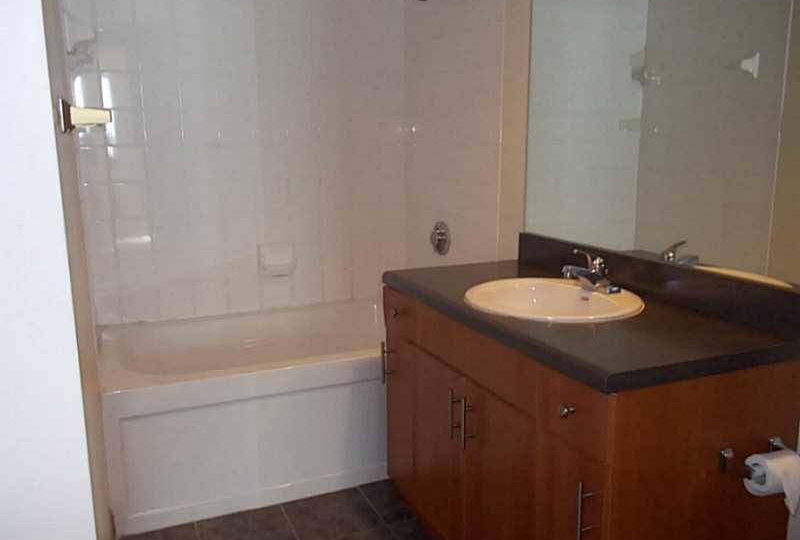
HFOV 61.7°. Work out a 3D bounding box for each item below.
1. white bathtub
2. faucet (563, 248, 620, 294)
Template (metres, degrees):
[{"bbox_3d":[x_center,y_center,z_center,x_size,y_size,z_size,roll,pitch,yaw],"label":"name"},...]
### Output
[{"bbox_3d":[-0.465,0.532,2.959,1.520,0.515,0.910,-5,11,-23],"label":"white bathtub"},{"bbox_3d":[0.547,-0.001,1.998,0.147,0.128,0.155,-5,11,-23],"label":"faucet"}]

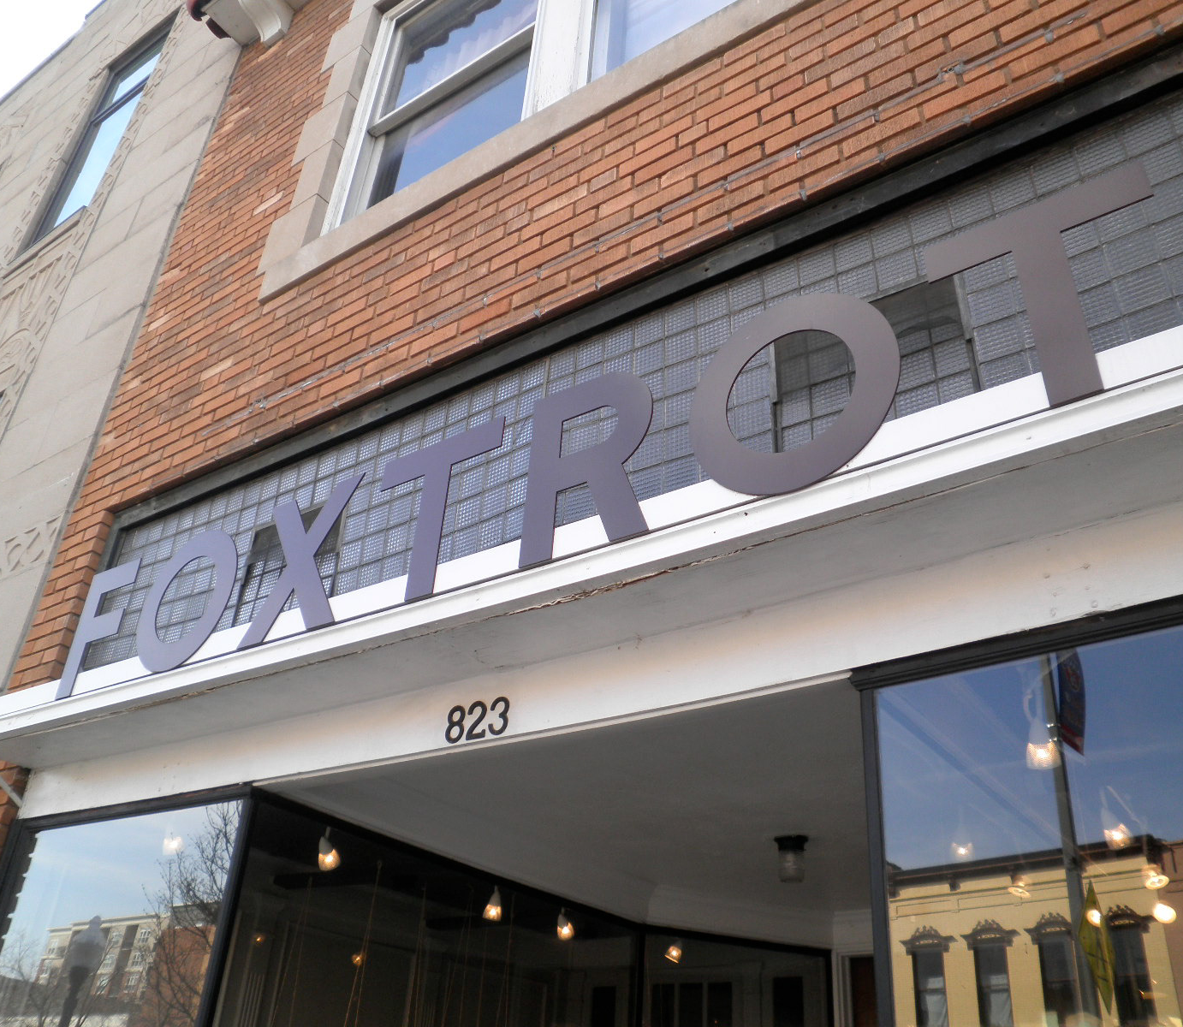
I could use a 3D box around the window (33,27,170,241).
[{"bbox_3d":[-3.507,-2.787,7.558,1.010,2.100,0.140,-17,-37,31],"label":"window"}]

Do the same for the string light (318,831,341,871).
[{"bbox_3d":[-0.894,1.160,3.542,0.074,0.128,0.074,-17,-37,31],"label":"string light"}]

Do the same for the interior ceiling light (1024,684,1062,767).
[{"bbox_3d":[0.960,0.457,2.225,0.076,0.178,0.076,-17,-37,31],"label":"interior ceiling light"}]

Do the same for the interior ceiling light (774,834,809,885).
[{"bbox_3d":[0.588,1.011,3.004,0.106,0.125,0.106,-17,-37,31],"label":"interior ceiling light"}]

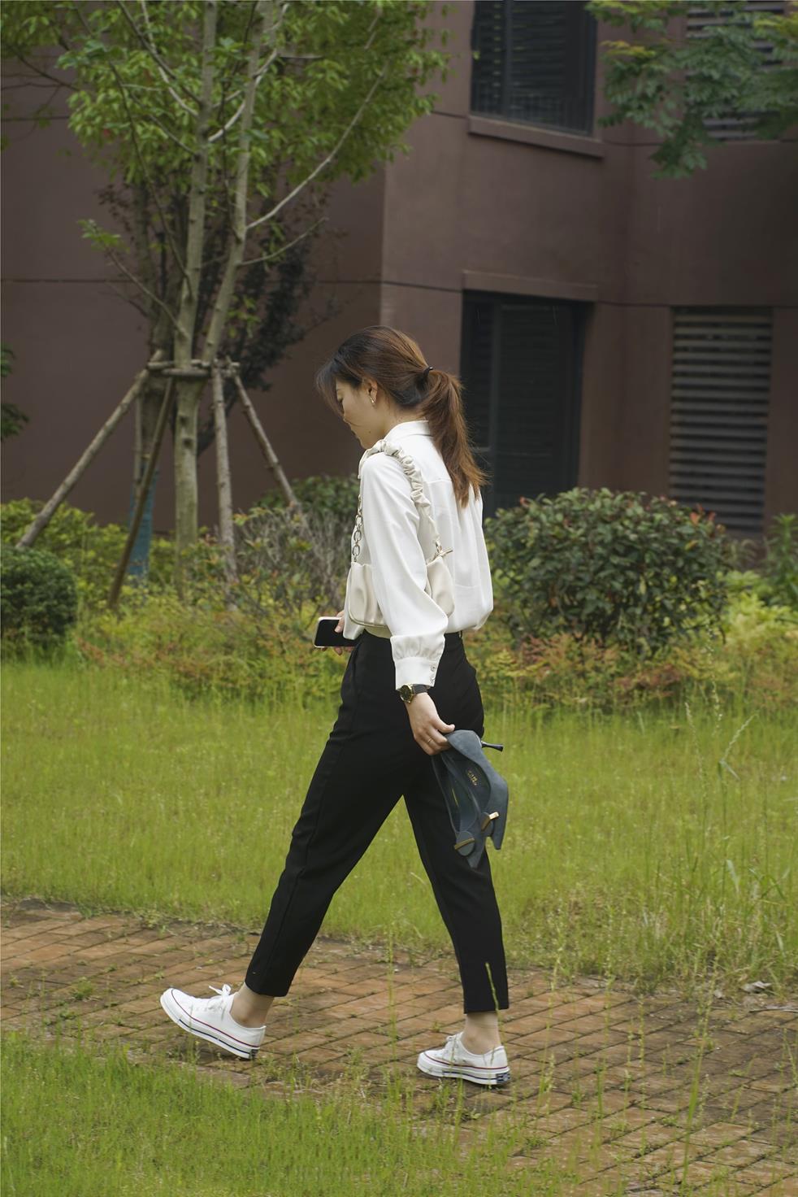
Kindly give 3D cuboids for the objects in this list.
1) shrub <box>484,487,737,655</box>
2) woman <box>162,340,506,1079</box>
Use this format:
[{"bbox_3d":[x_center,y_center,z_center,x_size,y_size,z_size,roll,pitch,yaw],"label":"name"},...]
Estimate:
[{"bbox_3d":[1.136,-0.112,15.100,1.350,0.960,1.280,2,4,0],"label":"shrub"},{"bbox_3d":[-0.128,0.208,6.048,0.790,1.582,0.490,4,4,27],"label":"woman"}]

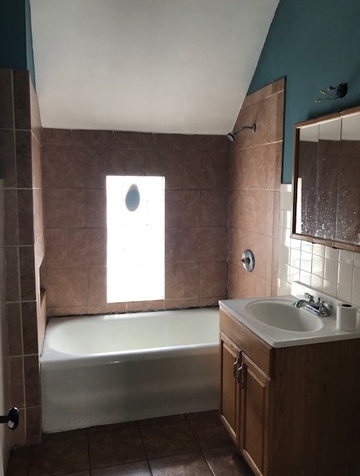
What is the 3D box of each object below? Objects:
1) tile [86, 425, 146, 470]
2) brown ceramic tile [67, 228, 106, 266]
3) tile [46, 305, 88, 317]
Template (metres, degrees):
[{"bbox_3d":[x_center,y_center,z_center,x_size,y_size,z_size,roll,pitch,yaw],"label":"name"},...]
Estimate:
[{"bbox_3d":[-0.371,1.216,2.261,0.314,0.015,0.320,-1,8,-15],"label":"tile"},{"bbox_3d":[-0.724,0.071,3.023,0.299,0.304,0.010,-1,6,-16],"label":"brown ceramic tile"},{"bbox_3d":[-0.877,0.571,3.032,0.304,0.073,0.010,-1,6,-16],"label":"tile"}]

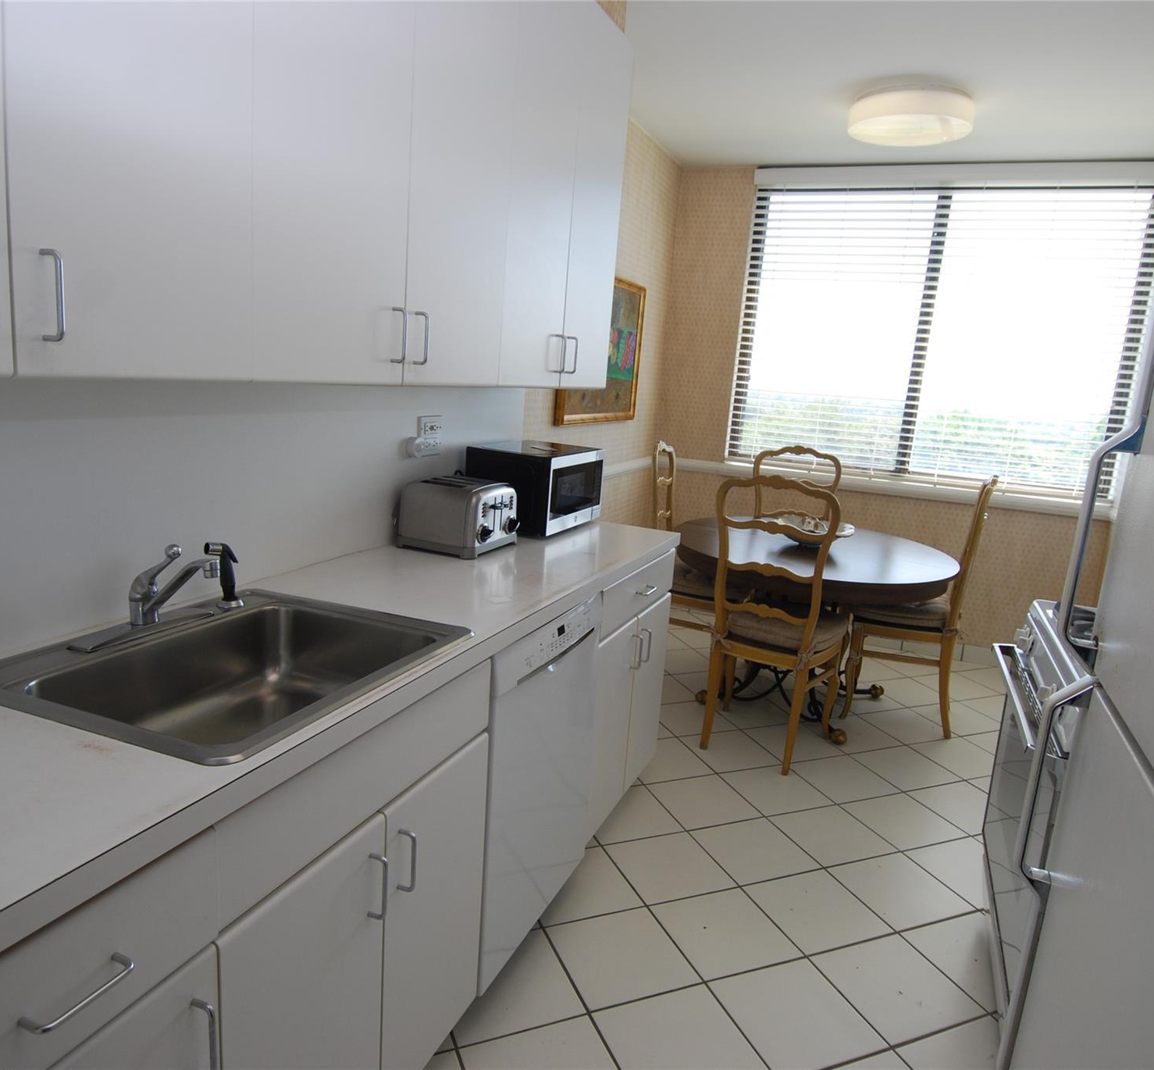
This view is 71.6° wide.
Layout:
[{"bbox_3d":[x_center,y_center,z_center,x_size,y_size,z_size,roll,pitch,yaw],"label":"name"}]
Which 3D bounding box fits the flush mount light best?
[{"bbox_3d":[1.318,-1.649,3.150,0.457,0.108,0.457,8,12,22],"label":"flush mount light"}]

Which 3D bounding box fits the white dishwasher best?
[{"bbox_3d":[-0.345,0.548,2.086,0.600,0.820,0.600,8,12,22],"label":"white dishwasher"}]

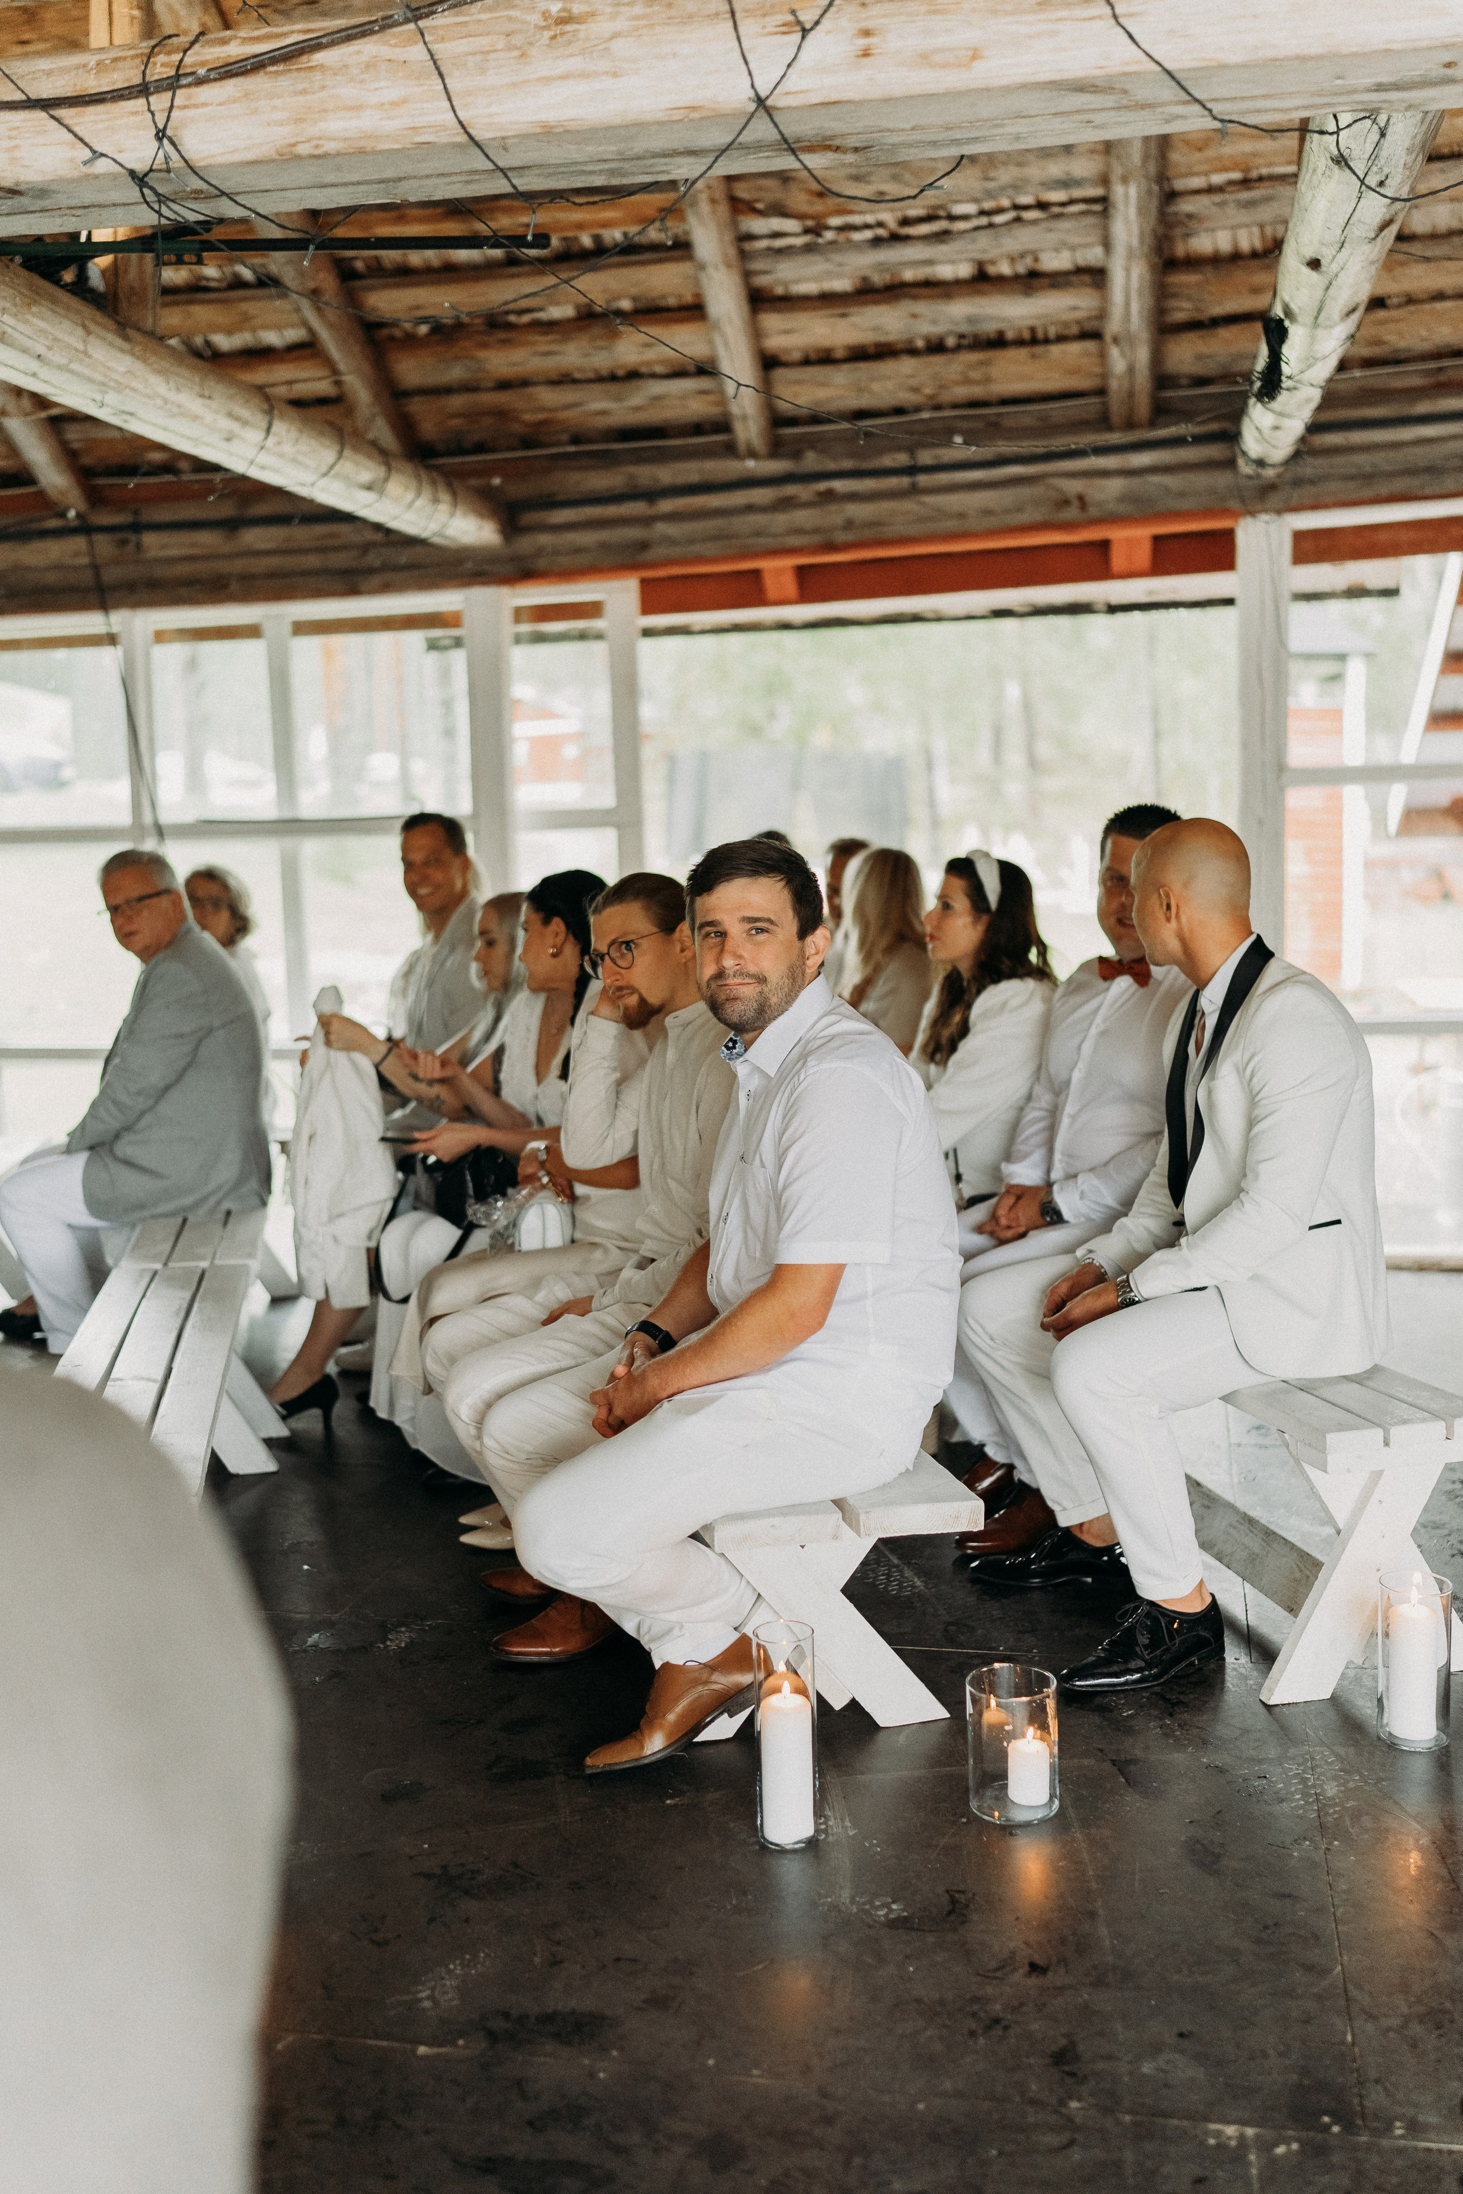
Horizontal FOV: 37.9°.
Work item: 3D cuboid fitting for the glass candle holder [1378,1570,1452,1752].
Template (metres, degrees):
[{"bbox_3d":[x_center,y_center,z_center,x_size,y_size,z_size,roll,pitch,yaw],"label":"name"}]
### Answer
[{"bbox_3d":[0.914,0.753,2.851,0.098,0.215,0.098,-2,7,0],"label":"glass candle holder"}]

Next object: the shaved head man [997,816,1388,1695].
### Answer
[{"bbox_3d":[0.709,0.189,3.367,0.670,1.250,0.570,-4,6,-19],"label":"shaved head man"}]

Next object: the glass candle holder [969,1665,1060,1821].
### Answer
[{"bbox_3d":[0.355,0.815,2.690,0.118,0.160,0.118,-2,6,0],"label":"glass candle holder"}]

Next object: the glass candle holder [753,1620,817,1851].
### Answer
[{"bbox_3d":[0.066,0.790,2.639,0.076,0.266,0.076,-2,7,0],"label":"glass candle holder"}]

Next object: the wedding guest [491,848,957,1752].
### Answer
[{"bbox_3d":[-0.012,0.250,3.062,0.710,1.230,0.560,-4,6,-20],"label":"wedding guest"}]

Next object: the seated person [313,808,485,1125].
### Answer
[{"bbox_3d":[-0.809,-0.027,5.214,0.740,1.313,0.550,-6,8,-25],"label":"seated person"}]

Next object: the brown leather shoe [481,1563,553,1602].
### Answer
[{"bbox_3d":[-0.271,0.765,3.570,0.295,0.110,0.105,-3,7,-7],"label":"brown leather shoe"}]

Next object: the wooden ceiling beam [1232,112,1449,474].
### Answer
[{"bbox_3d":[1.277,-1.722,4.697,0.190,0.190,2.823,-1,6,11],"label":"wooden ceiling beam"}]

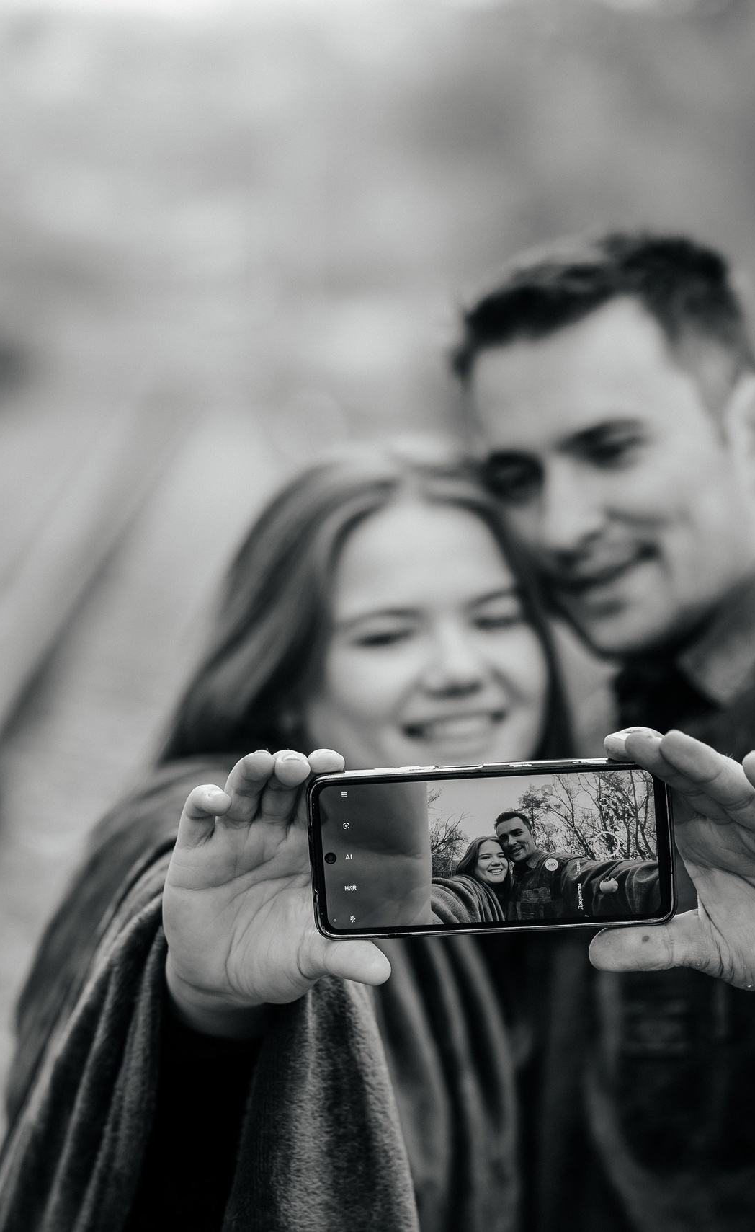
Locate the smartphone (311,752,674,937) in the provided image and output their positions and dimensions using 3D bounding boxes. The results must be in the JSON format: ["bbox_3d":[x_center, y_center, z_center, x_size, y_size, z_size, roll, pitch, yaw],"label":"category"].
[{"bbox_3d":[0.052,0.107,2.008,0.166,0.078,0.009,-3,14,3],"label":"smartphone"}]

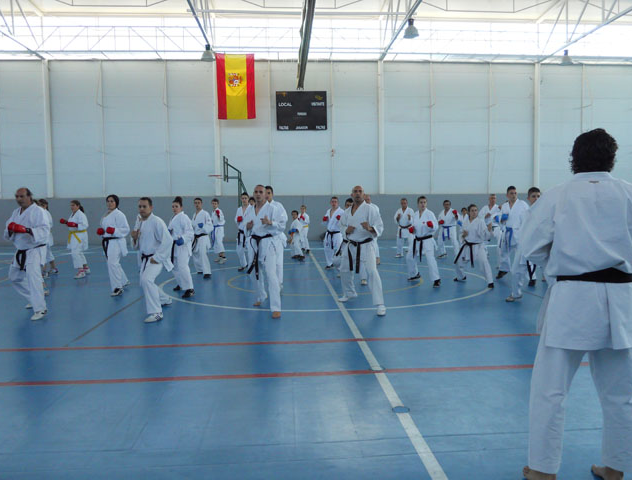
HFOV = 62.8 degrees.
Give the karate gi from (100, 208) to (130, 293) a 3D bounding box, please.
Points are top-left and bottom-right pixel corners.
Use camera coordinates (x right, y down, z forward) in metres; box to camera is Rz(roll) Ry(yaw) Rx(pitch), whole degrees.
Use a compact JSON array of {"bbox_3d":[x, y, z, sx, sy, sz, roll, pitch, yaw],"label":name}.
[{"bbox_3d":[-3.399,0.138,8.772,0.500,1.358,0.630,1,4,25],"label":"karate gi"}]

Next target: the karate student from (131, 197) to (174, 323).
[{"bbox_3d":[-2.150,0.204,6.803,0.570,1.532,0.920,0,4,20],"label":"karate student"}]

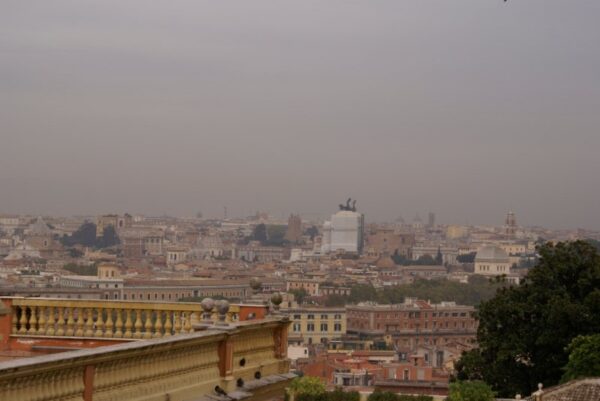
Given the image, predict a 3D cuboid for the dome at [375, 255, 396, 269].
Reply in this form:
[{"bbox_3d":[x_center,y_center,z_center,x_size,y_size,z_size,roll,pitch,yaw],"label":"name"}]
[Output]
[{"bbox_3d":[59.560,42.500,1220.000,14.500,9.700,14.500,0,-1,0],"label":"dome"}]

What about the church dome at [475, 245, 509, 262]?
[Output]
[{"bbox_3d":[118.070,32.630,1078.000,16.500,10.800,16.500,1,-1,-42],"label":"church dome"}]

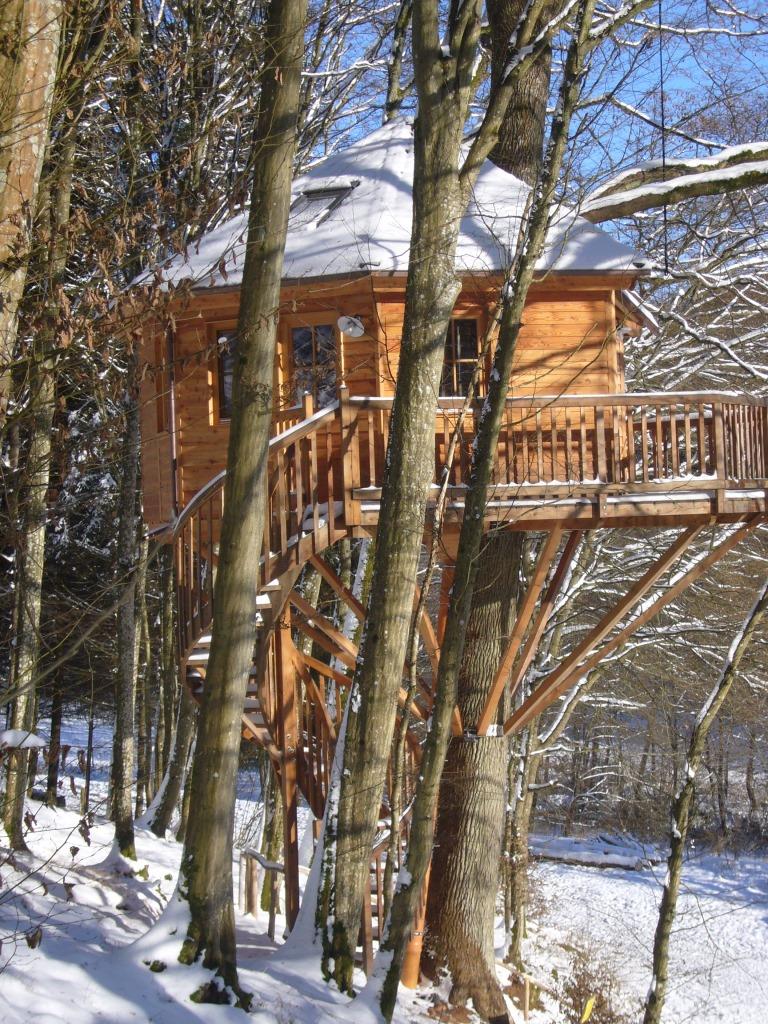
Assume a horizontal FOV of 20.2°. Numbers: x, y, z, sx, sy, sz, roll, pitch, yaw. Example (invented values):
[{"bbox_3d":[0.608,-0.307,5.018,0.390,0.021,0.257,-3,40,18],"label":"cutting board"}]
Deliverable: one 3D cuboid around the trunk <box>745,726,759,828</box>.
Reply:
[{"bbox_3d":[7.488,5.389,44.000,0.250,2.200,0.250,-2,-1,0],"label":"trunk"}]

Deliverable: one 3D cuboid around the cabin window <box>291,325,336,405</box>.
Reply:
[{"bbox_3d":[-0.735,-1.521,22.500,0.600,0.910,0.100,-3,-1,38],"label":"cabin window"}]

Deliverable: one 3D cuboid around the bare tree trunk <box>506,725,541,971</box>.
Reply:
[{"bbox_3d":[1.583,3.784,24.500,0.330,2.800,0.330,-2,-1,0],"label":"bare tree trunk"}]

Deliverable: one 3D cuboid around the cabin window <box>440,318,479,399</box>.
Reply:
[{"bbox_3d":[0.728,-1.533,22.300,0.580,0.930,0.100,-2,-1,-19],"label":"cabin window"}]

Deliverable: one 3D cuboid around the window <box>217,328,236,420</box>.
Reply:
[{"bbox_3d":[-1.556,-1.460,23.100,0.600,0.950,0.100,-3,-1,38],"label":"window"}]

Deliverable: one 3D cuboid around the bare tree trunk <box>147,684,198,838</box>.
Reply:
[{"bbox_3d":[-2.497,2.946,25.500,0.340,1.900,0.320,9,0,0],"label":"bare tree trunk"}]

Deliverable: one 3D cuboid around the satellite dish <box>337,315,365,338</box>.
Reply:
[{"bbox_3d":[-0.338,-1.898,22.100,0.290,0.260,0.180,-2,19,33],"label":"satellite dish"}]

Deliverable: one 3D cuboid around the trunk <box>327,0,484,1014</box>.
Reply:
[{"bbox_3d":[0.122,-0.085,16.000,0.650,7.400,0.550,5,0,0],"label":"trunk"}]

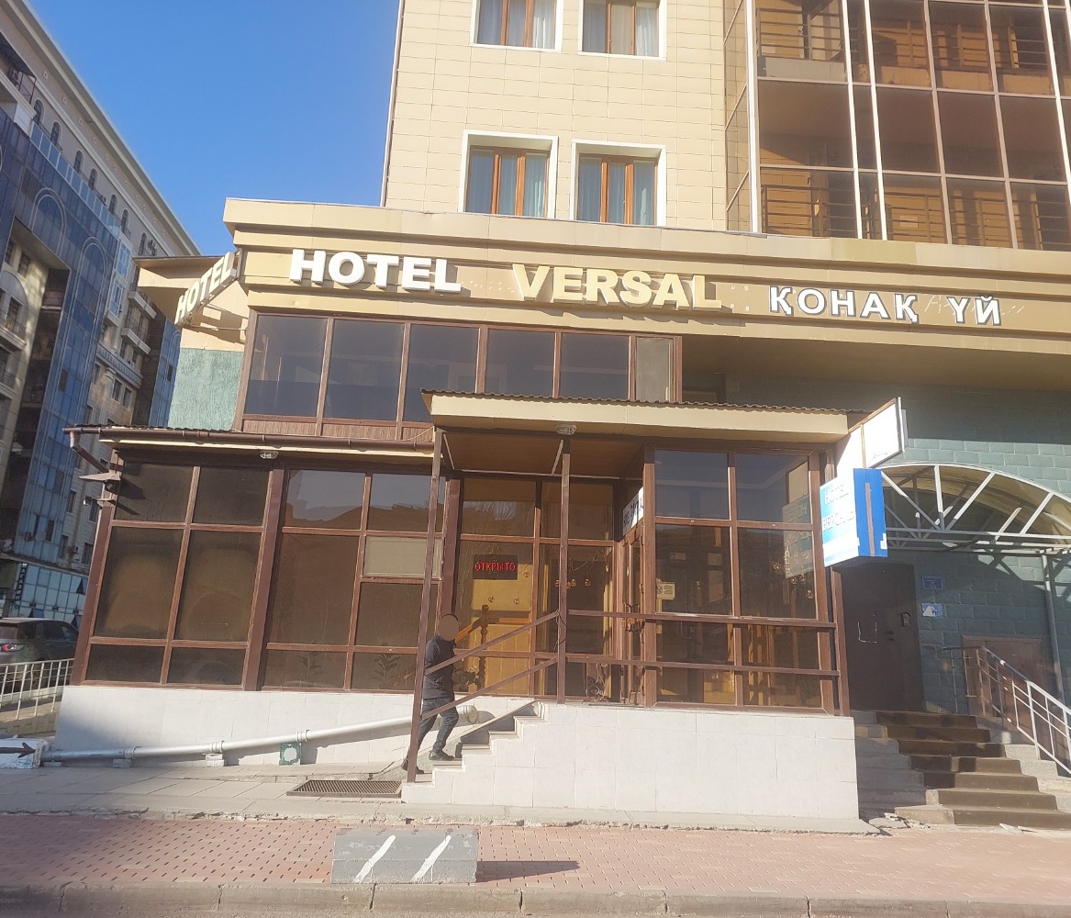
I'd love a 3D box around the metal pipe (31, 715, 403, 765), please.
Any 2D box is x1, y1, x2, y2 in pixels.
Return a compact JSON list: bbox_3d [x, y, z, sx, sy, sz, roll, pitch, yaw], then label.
[{"bbox_3d":[-3.566,3.406,9.909,4.750,0.240,0.140,-5,-14,-4],"label":"metal pipe"}]

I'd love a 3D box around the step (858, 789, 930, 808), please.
[{"bbox_3d":[4.177,4.040,9.789,0.980,0.165,0.300,3,-15,-2],"label":"step"}]

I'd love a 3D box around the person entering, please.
[{"bbox_3d":[-1.187,2.775,9.565,0.620,1.780,0.520,4,-15,-7],"label":"person entering"}]

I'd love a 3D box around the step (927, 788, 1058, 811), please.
[{"bbox_3d":[5.449,4.109,9.842,1.570,0.165,0.300,3,-15,-2],"label":"step"}]

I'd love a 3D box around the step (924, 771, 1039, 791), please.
[{"bbox_3d":[5.017,3.678,9.307,1.420,0.155,0.310,3,-15,-2],"label":"step"}]

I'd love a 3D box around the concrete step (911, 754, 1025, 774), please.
[{"bbox_3d":[5.009,3.607,9.631,1.420,0.155,0.310,3,-15,-2],"label":"concrete step"}]

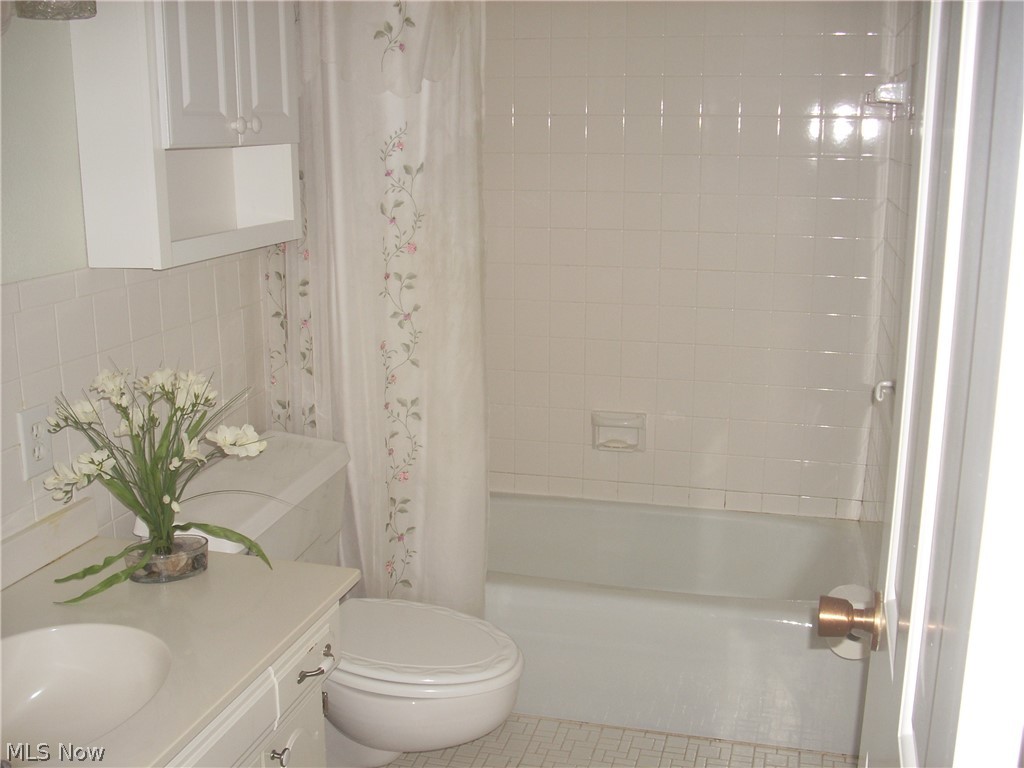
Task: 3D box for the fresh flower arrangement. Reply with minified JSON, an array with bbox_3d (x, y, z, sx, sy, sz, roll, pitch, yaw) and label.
[{"bbox_3d":[-0.595,0.154,1.827,0.345,0.342,0.270,3,13,14],"label":"fresh flower arrangement"}]

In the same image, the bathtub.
[{"bbox_3d":[0.224,0.618,3.115,1.490,0.355,0.735,3,13,14],"label":"bathtub"}]

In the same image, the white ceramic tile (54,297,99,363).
[{"bbox_3d":[-0.786,-0.099,1.975,0.008,0.108,0.108,3,13,14],"label":"white ceramic tile"}]

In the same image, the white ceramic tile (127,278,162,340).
[{"bbox_3d":[-0.732,-0.146,2.181,0.008,0.108,0.108,3,13,14],"label":"white ceramic tile"}]

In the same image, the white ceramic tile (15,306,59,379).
[{"bbox_3d":[-0.813,-0.075,1.871,0.008,0.108,0.108,3,13,14],"label":"white ceramic tile"}]

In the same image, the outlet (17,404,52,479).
[{"bbox_3d":[-0.816,0.099,1.874,0.008,0.117,0.072,3,13,14],"label":"outlet"}]

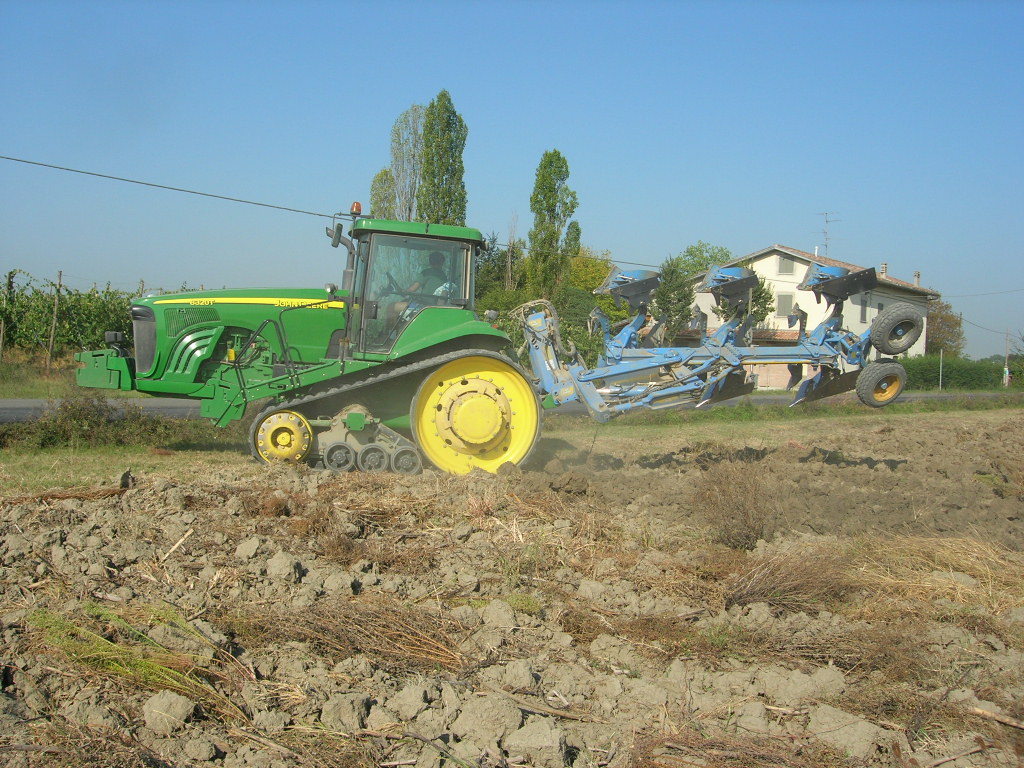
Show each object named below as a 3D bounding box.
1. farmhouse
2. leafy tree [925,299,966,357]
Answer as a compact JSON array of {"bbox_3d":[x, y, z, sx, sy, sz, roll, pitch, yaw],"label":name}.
[{"bbox_3d":[20.994,-4.229,76.887,11.800,8.900,18.300,1,1,32],"label":"farmhouse"},{"bbox_3d":[34.000,-3.600,90.000,5.600,7.200,5.600,0,1,0],"label":"leafy tree"}]

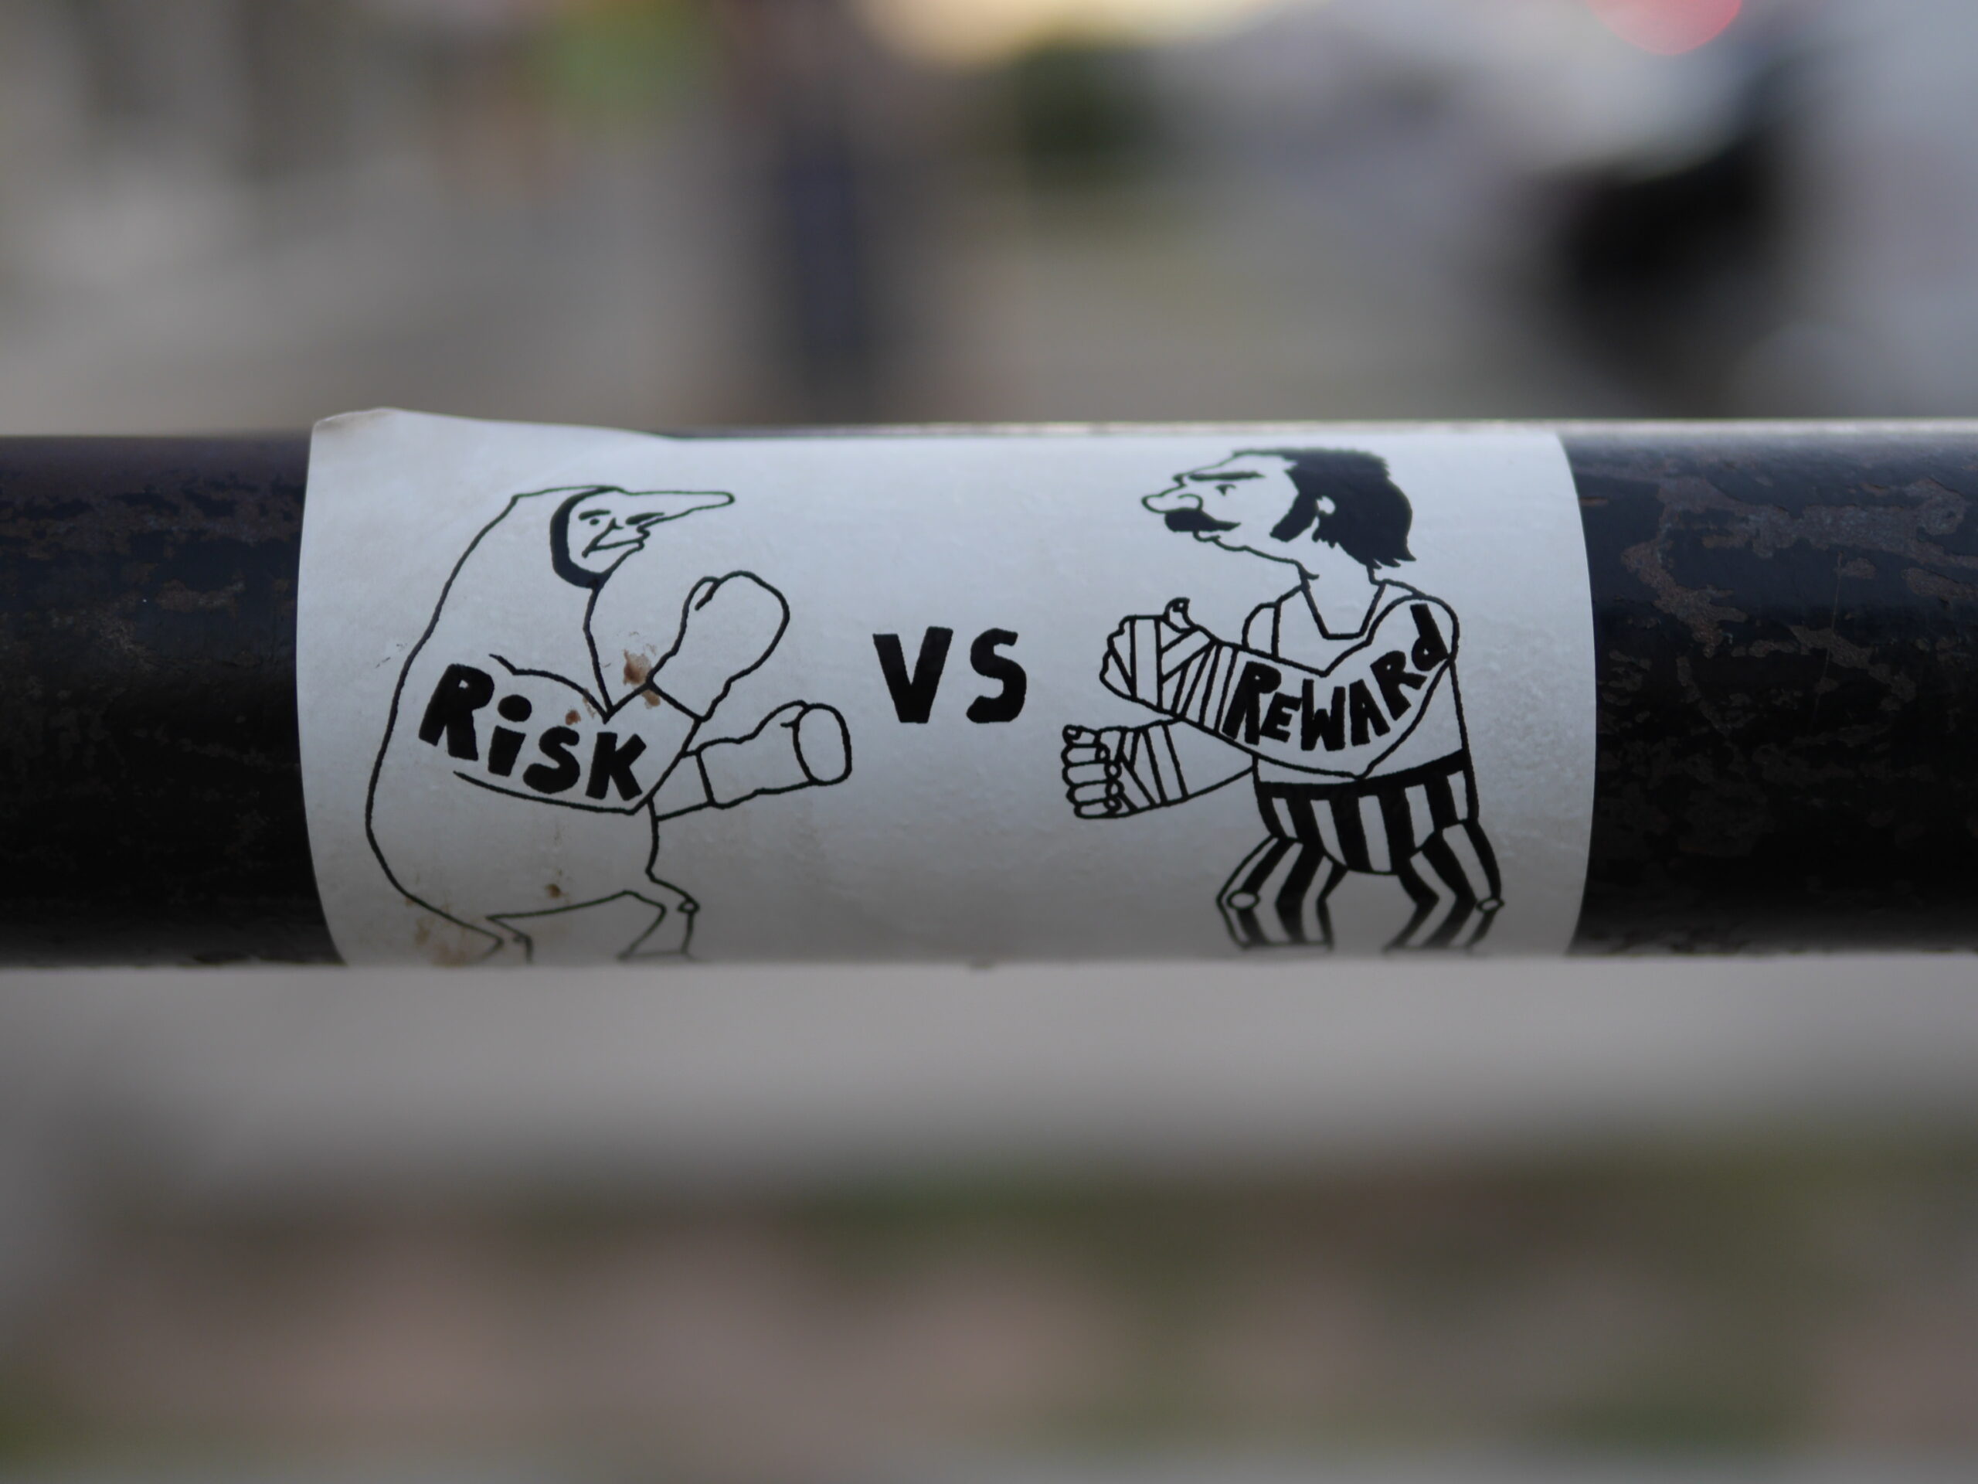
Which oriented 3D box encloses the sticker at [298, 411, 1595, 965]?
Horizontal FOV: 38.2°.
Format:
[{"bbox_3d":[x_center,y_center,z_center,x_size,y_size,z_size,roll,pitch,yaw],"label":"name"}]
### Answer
[{"bbox_3d":[-0.004,-0.002,0.249,0.106,0.048,0.031,-1,13,0],"label":"sticker"}]

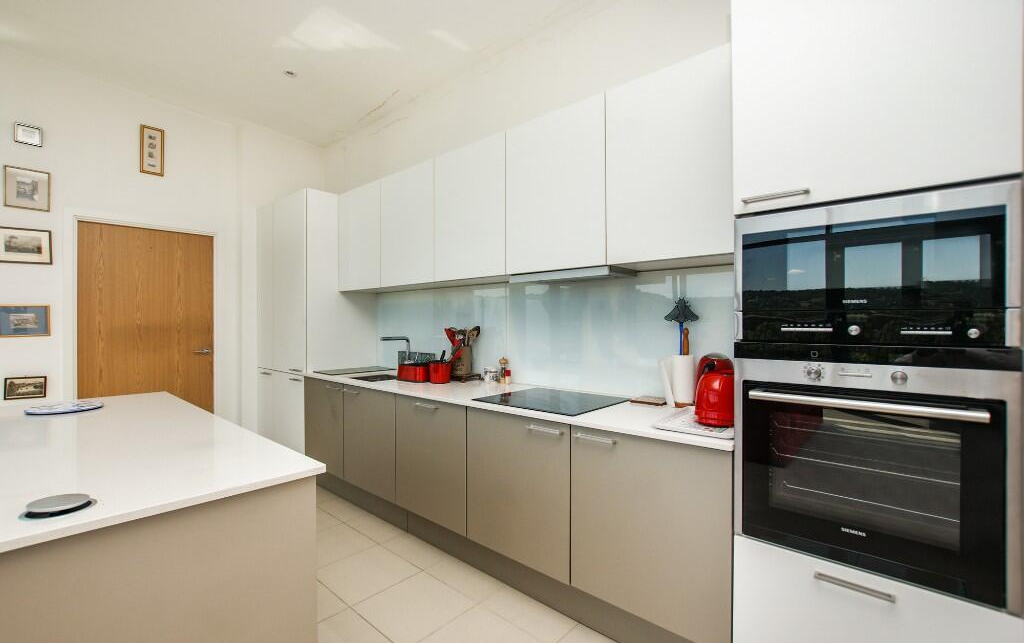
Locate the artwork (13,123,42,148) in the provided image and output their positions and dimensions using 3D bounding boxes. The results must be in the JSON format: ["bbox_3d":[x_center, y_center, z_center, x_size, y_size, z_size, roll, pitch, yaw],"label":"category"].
[{"bbox_3d":[-3.273,-1.262,2.887,0.020,0.128,0.122,0,0,40],"label":"artwork"}]

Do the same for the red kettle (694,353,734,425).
[{"bbox_3d":[0.802,0.253,1.652,0.188,0.247,0.210,0,0,40],"label":"red kettle"}]

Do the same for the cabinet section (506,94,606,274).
[{"bbox_3d":[0.202,-0.642,2.131,0.597,0.784,0.024,0,0,40],"label":"cabinet section"}]

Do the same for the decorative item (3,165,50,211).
[{"bbox_3d":[-3.334,-0.910,2.938,0.022,0.277,0.209,0,0,40],"label":"decorative item"}]

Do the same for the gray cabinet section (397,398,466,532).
[{"bbox_3d":[-0.446,0.743,2.315,0.597,0.645,0.028,0,0,40],"label":"gray cabinet section"}]

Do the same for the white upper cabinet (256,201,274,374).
[{"bbox_3d":[-2.005,-0.302,3.999,0.360,1.433,0.578,0,0,40],"label":"white upper cabinet"}]

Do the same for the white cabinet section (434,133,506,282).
[{"bbox_3d":[-0.152,-0.640,2.643,0.600,0.780,0.345,0,0,40],"label":"white cabinet section"}]

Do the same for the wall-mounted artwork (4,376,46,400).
[{"bbox_3d":[-3.276,0.449,2.876,0.020,0.139,0.185,0,0,40],"label":"wall-mounted artwork"}]

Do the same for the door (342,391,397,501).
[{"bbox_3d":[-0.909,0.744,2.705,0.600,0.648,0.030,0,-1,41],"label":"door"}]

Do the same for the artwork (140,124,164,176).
[{"bbox_3d":[-2.904,-1.381,3.451,0.022,0.380,0.144,0,0,40],"label":"artwork"}]

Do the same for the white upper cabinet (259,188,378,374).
[{"bbox_3d":[-1.743,-0.306,3.797,0.980,1.428,0.608,0,0,40],"label":"white upper cabinet"}]

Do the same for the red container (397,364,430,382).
[{"bbox_3d":[-0.626,0.339,2.890,0.240,0.105,0.170,0,0,40],"label":"red container"}]

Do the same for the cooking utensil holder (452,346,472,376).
[{"bbox_3d":[-0.333,0.263,2.870,0.134,0.190,0.134,0,0,0],"label":"cooking utensil holder"}]

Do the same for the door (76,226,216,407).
[{"bbox_3d":[-2.946,0.254,3.489,0.045,2.010,0.856,0,0,40],"label":"door"}]

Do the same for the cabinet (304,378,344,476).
[{"bbox_3d":[-1.187,0.748,3.297,0.597,0.645,0.560,0,0,40],"label":"cabinet"}]

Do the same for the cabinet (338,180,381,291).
[{"bbox_3d":[-1.077,-0.634,3.422,0.605,0.783,0.323,0,0,40],"label":"cabinet"}]

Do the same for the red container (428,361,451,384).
[{"bbox_3d":[-0.473,0.333,2.820,0.140,0.138,0.140,0,-1,0],"label":"red container"}]

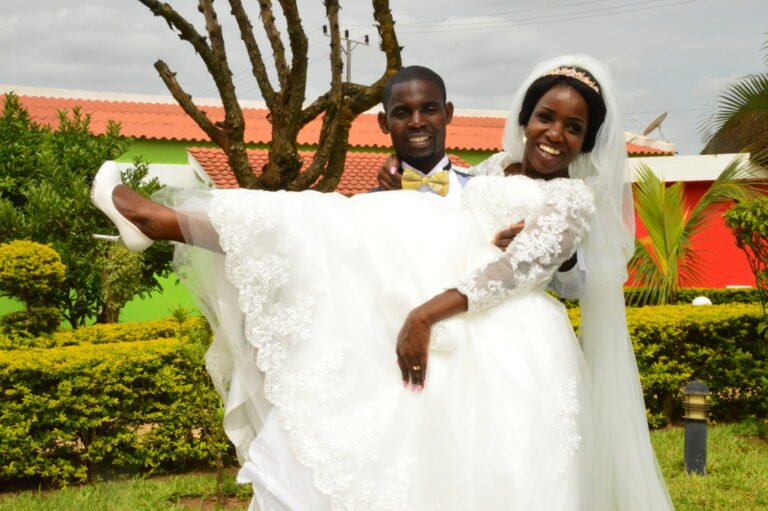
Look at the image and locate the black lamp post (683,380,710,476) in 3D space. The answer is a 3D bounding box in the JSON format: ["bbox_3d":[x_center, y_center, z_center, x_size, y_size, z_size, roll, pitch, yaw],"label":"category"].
[{"bbox_3d":[1.959,1.088,6.950,0.165,0.605,0.165,0,0,0],"label":"black lamp post"}]

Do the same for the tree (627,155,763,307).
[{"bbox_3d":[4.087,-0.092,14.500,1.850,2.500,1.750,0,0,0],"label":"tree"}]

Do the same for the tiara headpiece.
[{"bbox_3d":[0.419,-0.386,2.450,0.135,0.045,0.075,21,0,6],"label":"tiara headpiece"}]

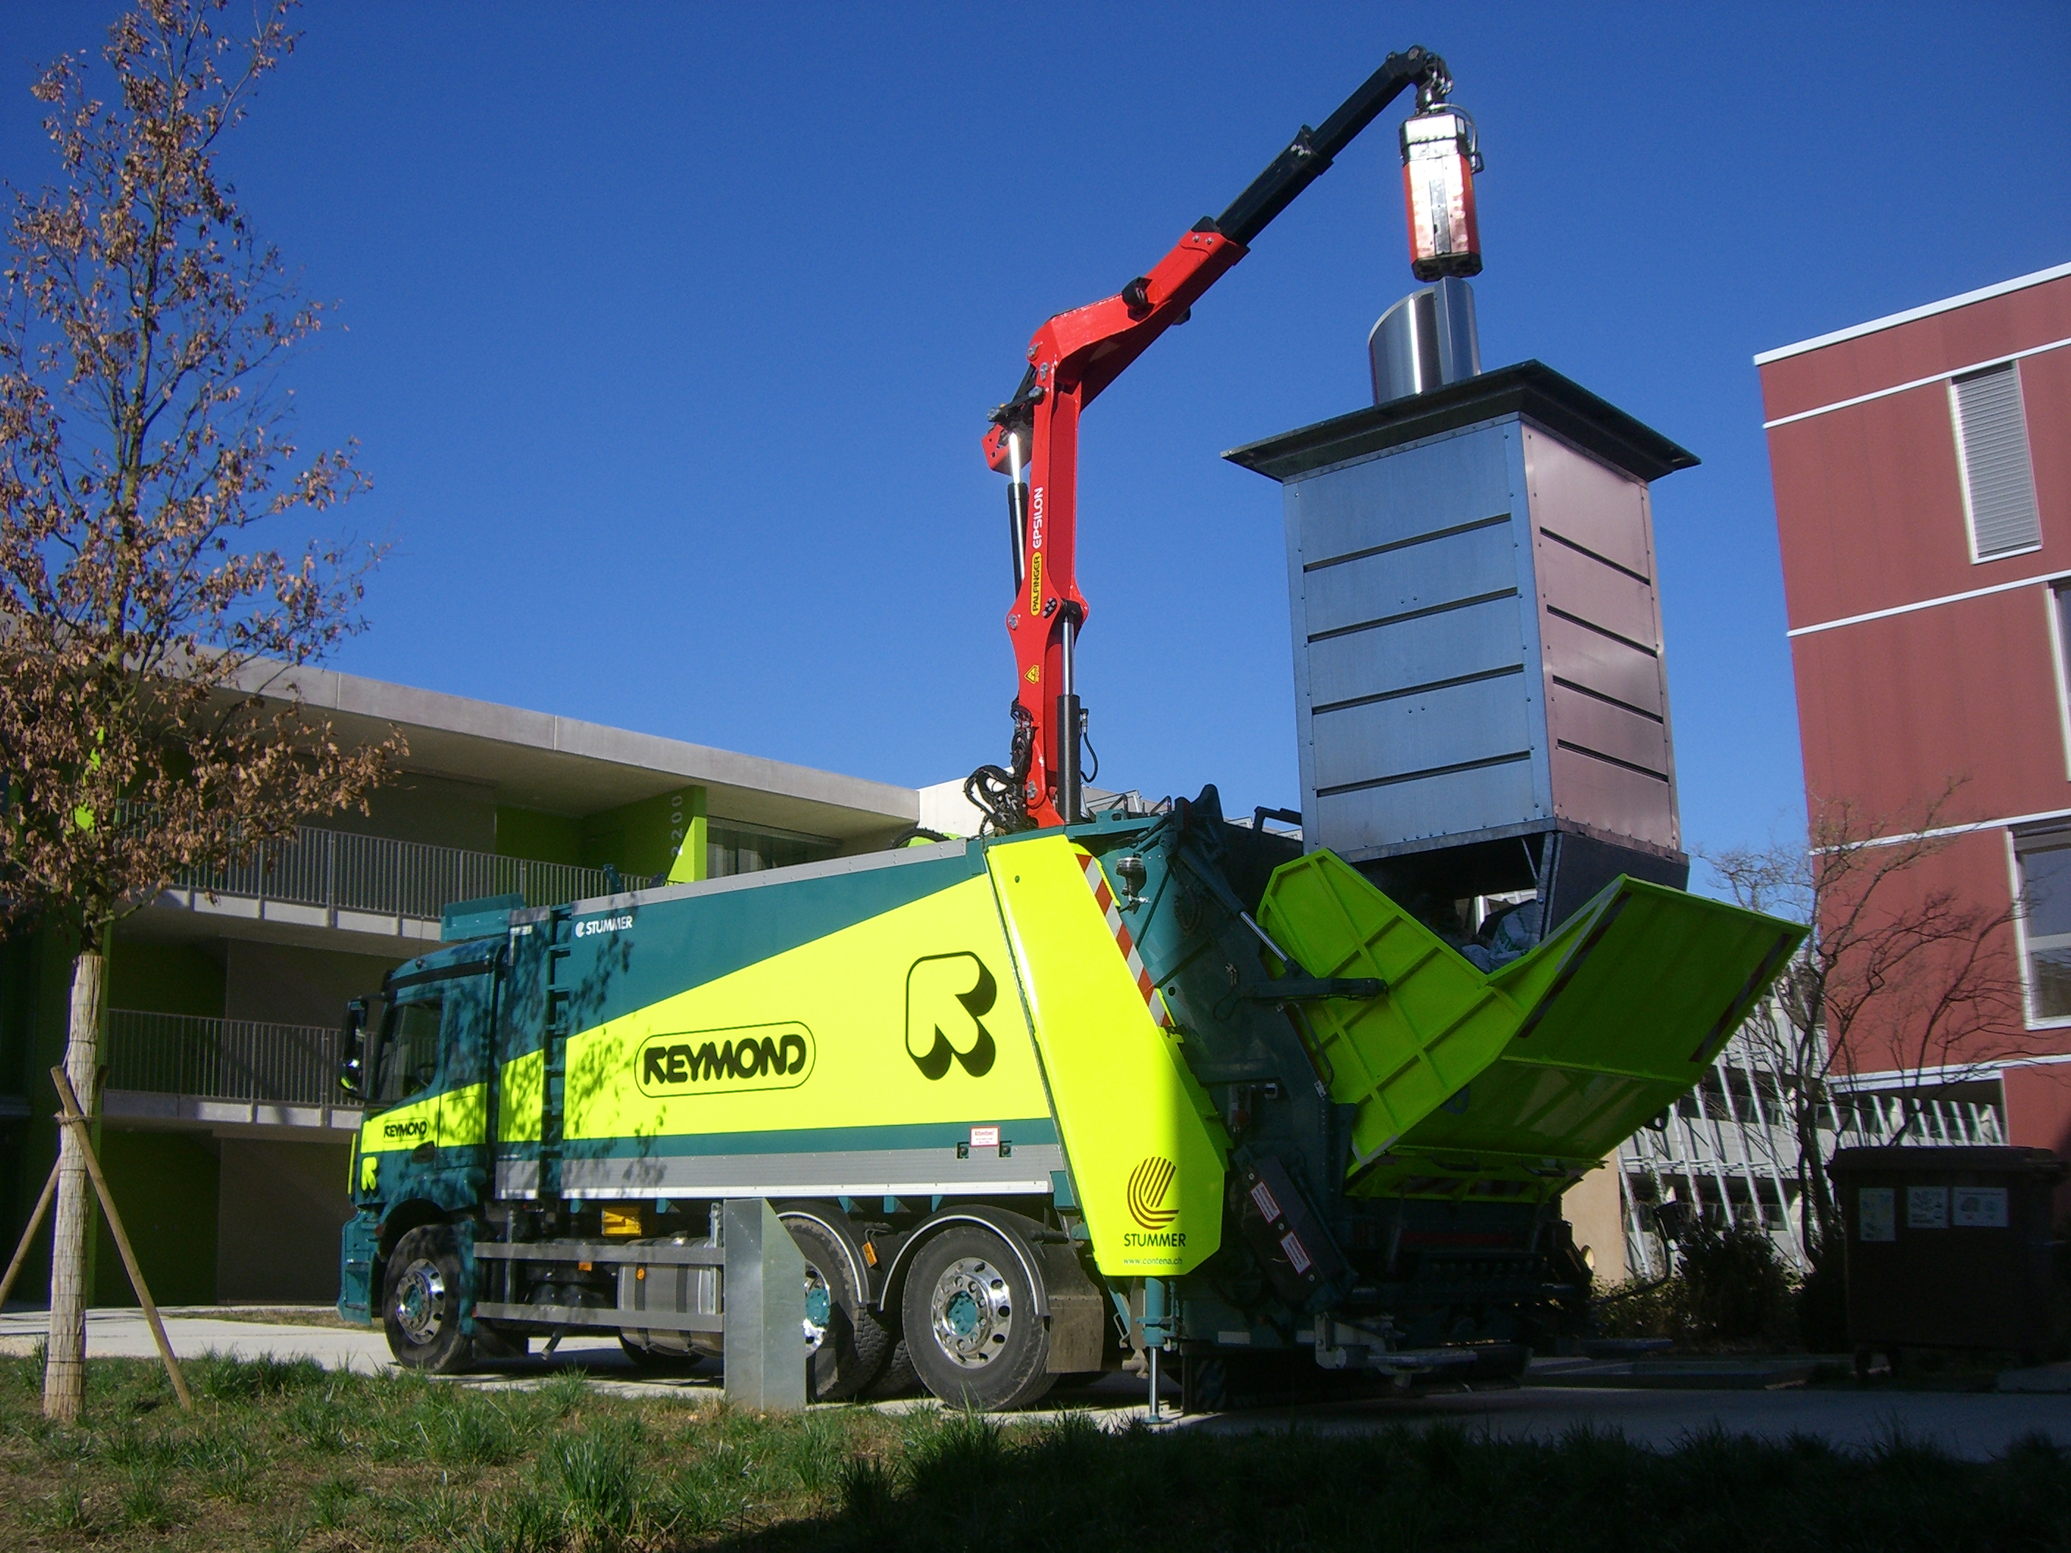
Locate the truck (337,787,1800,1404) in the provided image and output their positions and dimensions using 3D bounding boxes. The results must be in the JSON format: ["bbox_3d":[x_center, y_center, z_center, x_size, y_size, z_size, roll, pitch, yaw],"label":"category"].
[{"bbox_3d":[-0.590,2.326,15.229,11.152,3.461,2.591,-10,-16,40],"label":"truck"}]

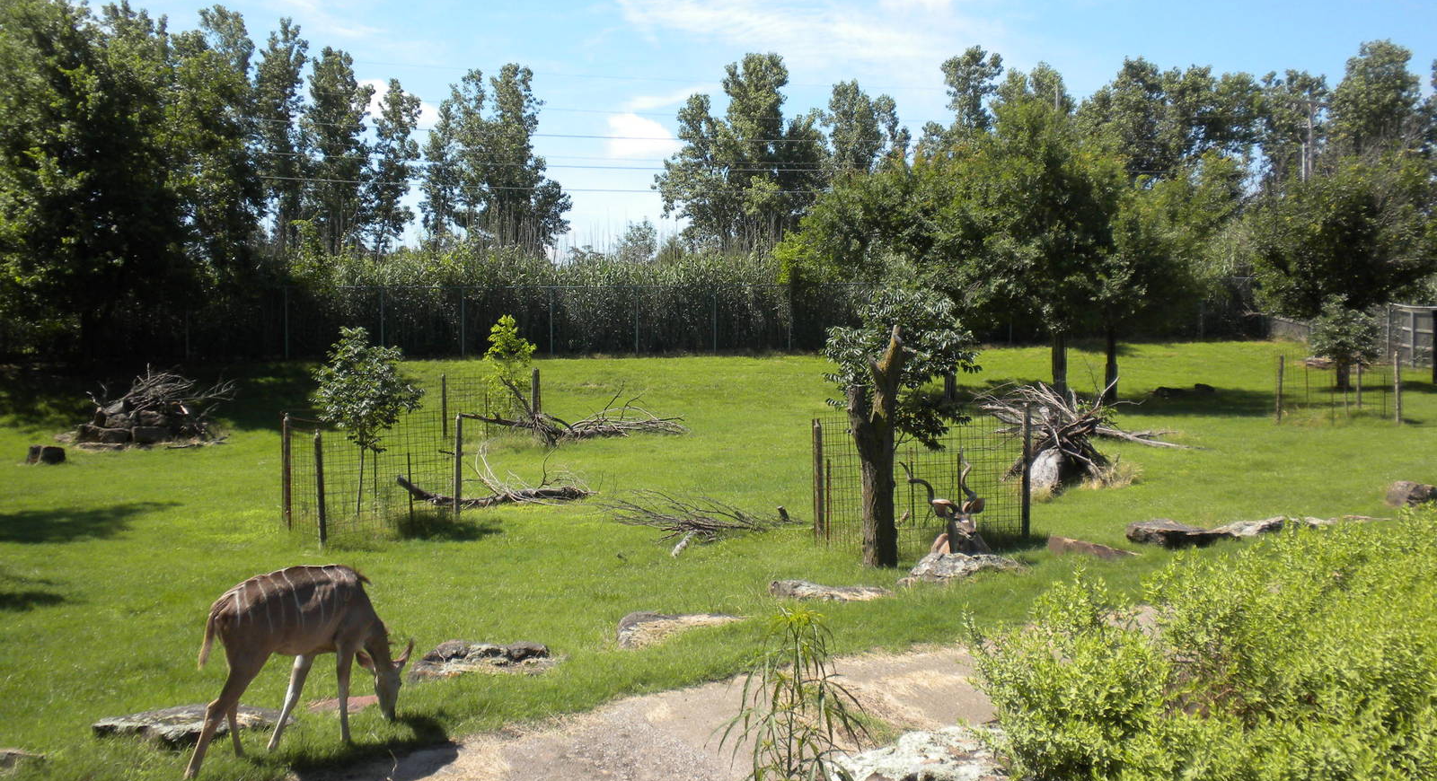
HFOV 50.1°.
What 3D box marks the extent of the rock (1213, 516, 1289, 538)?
[{"bbox_3d":[6.226,1.601,18.072,0.880,0.200,0.600,0,4,0],"label":"rock"}]

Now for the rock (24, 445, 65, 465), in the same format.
[{"bbox_3d":[-11.533,1.125,26.300,0.620,0.290,0.580,0,5,0],"label":"rock"}]

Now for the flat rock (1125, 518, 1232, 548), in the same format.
[{"bbox_3d":[5.402,1.649,18.048,1.150,0.230,0.650,1,5,17],"label":"flat rock"}]

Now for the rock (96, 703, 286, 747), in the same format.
[{"bbox_3d":[-3.972,2.531,11.600,1.420,0.190,0.700,-1,5,-8],"label":"rock"}]

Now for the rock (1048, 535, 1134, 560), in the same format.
[{"bbox_3d":[4.372,1.872,18.100,1.080,0.240,0.550,1,6,12],"label":"rock"}]

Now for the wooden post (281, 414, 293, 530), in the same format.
[{"bbox_3d":[-5.159,0.982,18.303,0.120,1.390,0.120,0,4,0],"label":"wooden post"}]

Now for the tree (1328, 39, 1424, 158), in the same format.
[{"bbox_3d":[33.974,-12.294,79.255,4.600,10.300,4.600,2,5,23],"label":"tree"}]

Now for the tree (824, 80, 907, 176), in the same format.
[{"bbox_3d":[7.630,-10.086,80.000,4.900,12.200,4.900,0,5,0],"label":"tree"}]

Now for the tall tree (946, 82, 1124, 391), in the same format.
[{"bbox_3d":[7.949,-3.813,38.500,4.600,7.800,4.500,0,5,0],"label":"tall tree"}]

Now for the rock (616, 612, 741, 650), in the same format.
[{"bbox_3d":[-0.368,2.226,14.200,1.150,0.220,0.750,-1,5,-8],"label":"rock"}]

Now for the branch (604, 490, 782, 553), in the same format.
[{"bbox_3d":[-0.302,1.520,18.389,2.080,0.430,1.600,0,5,-1],"label":"branch"}]

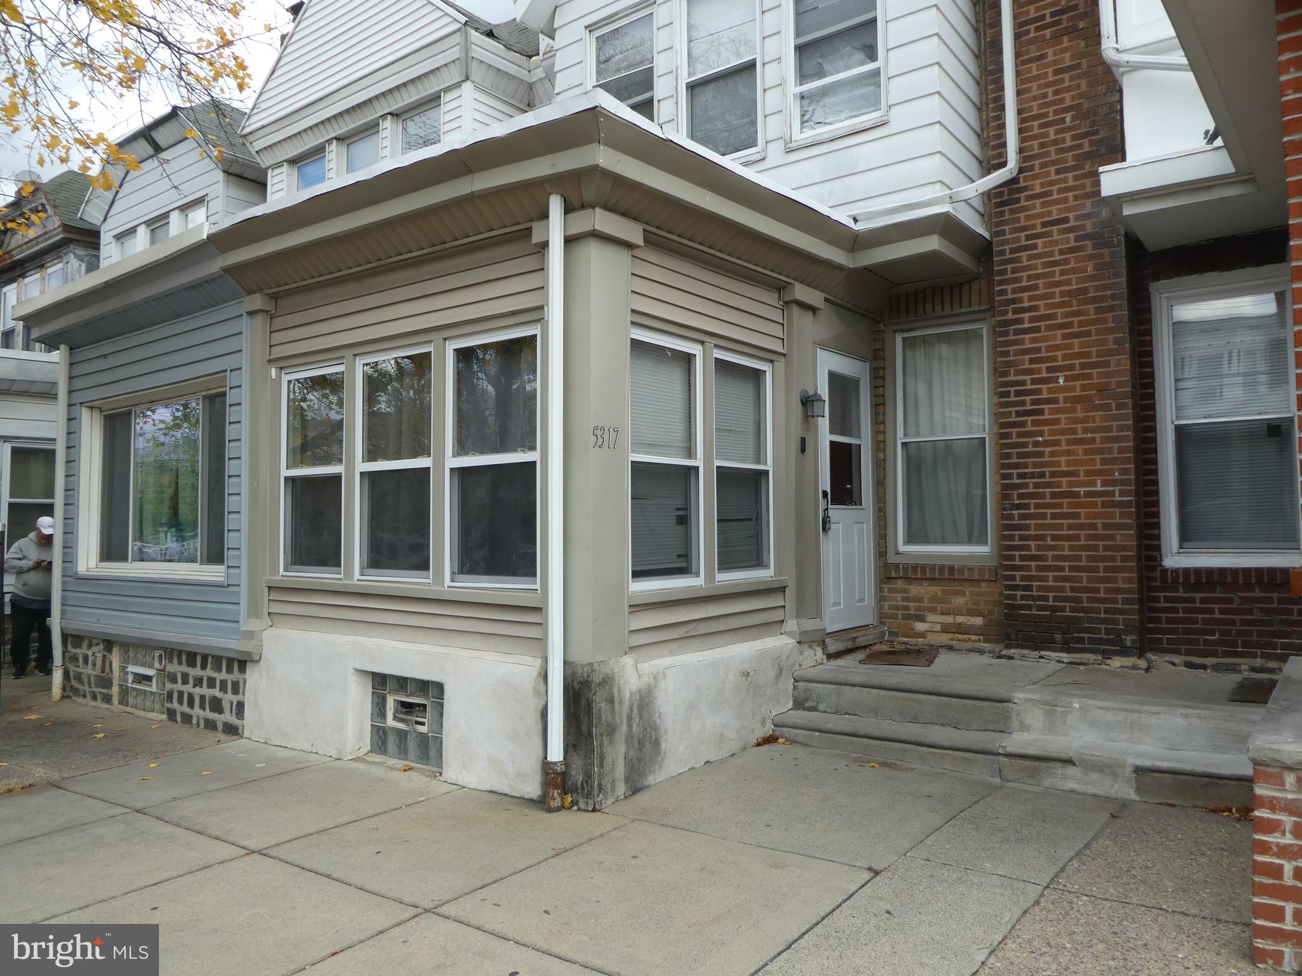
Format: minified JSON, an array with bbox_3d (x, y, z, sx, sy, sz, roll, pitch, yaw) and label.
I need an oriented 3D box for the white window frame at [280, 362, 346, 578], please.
[{"bbox_3d":[-2.204,-0.112,5.982,0.712,1.401,0.100,-2,-3,37],"label":"white window frame"}]

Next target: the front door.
[{"bbox_3d":[1.474,0.023,6.767,0.060,2.050,0.790,-2,-3,38],"label":"front door"}]

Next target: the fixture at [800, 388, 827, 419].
[{"bbox_3d":[1.122,-0.576,6.176,0.160,0.207,0.136,-2,-3,37],"label":"fixture"}]

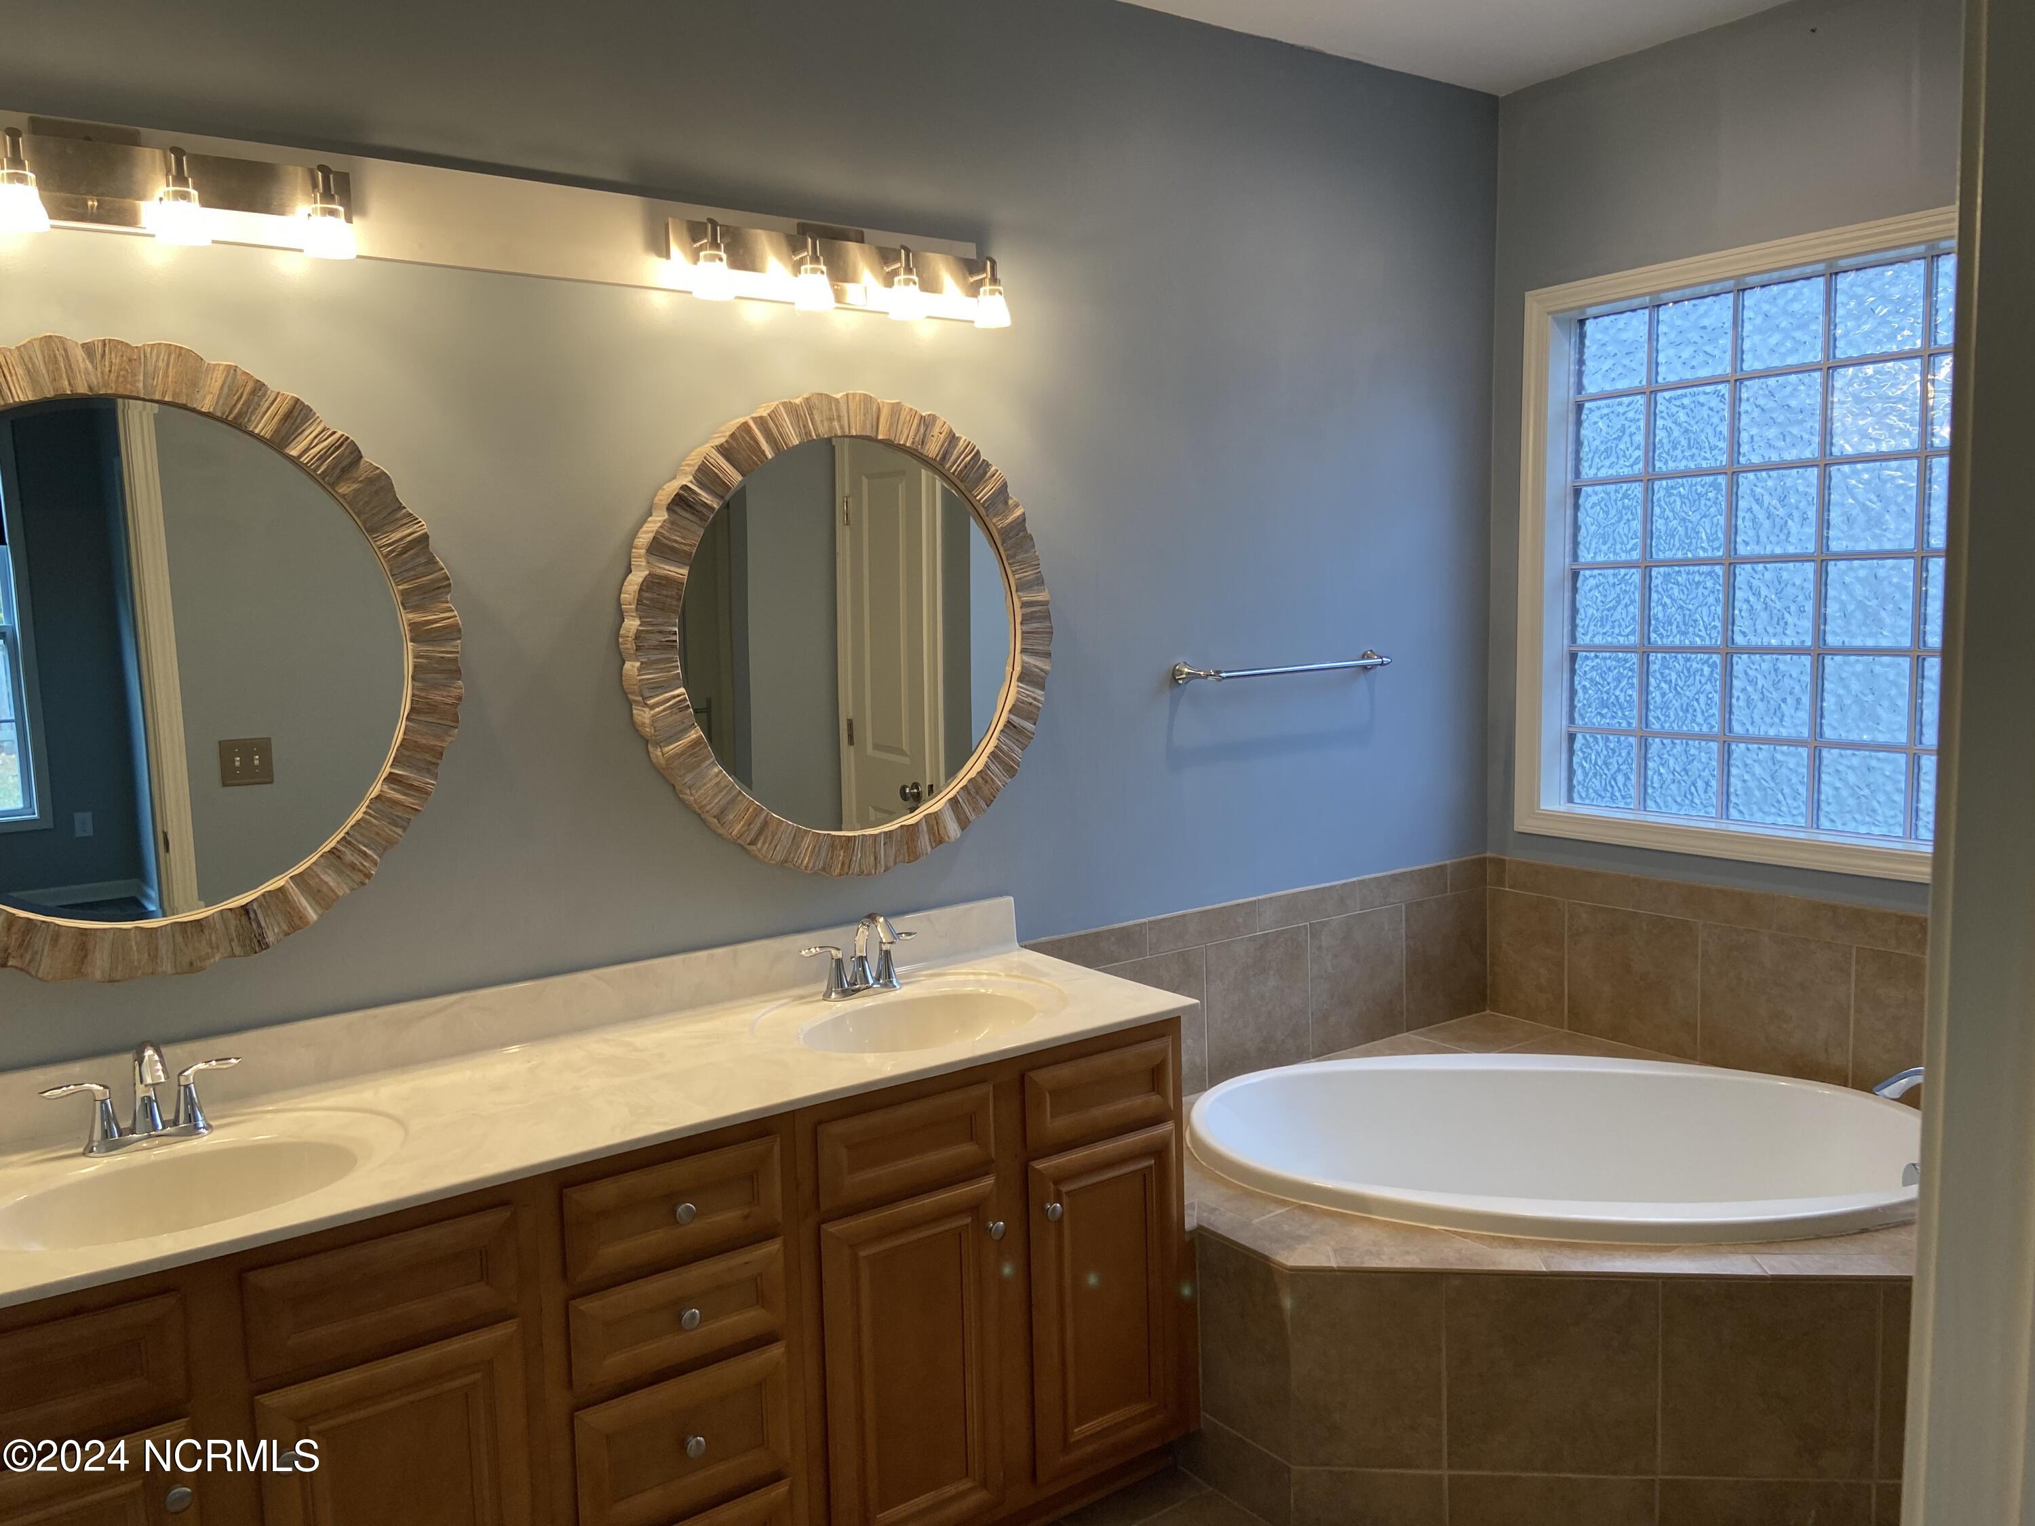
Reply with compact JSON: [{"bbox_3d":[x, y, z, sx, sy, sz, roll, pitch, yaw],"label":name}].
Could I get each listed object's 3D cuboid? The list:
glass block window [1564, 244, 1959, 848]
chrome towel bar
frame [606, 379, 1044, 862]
[{"bbox_3d":[1.759,-0.447,3.327,0.080,1.210,1.220,-6,8,-36],"label":"glass block window"},{"bbox_3d":[0.609,-0.212,3.387,0.650,0.050,0.078,-6,8,-36],"label":"chrome towel bar"},{"bbox_3d":[-0.289,-0.226,2.727,0.845,0.840,0.056,-6,8,-36],"label":"frame"}]

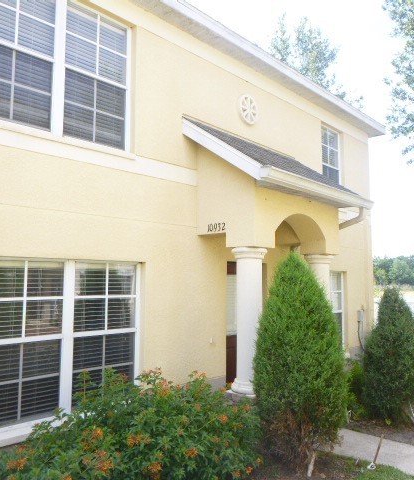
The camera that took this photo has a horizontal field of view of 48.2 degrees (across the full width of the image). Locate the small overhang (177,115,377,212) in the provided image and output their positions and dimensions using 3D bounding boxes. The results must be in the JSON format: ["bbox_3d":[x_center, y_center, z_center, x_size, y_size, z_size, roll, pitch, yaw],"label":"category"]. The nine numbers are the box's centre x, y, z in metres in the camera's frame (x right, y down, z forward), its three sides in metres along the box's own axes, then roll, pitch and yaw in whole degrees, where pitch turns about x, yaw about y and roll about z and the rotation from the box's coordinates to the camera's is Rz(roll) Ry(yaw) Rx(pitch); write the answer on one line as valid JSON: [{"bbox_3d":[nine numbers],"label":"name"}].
[{"bbox_3d":[1.159,-1.095,6.803,1.420,1.120,2.850,-4,-7,43],"label":"small overhang"}]

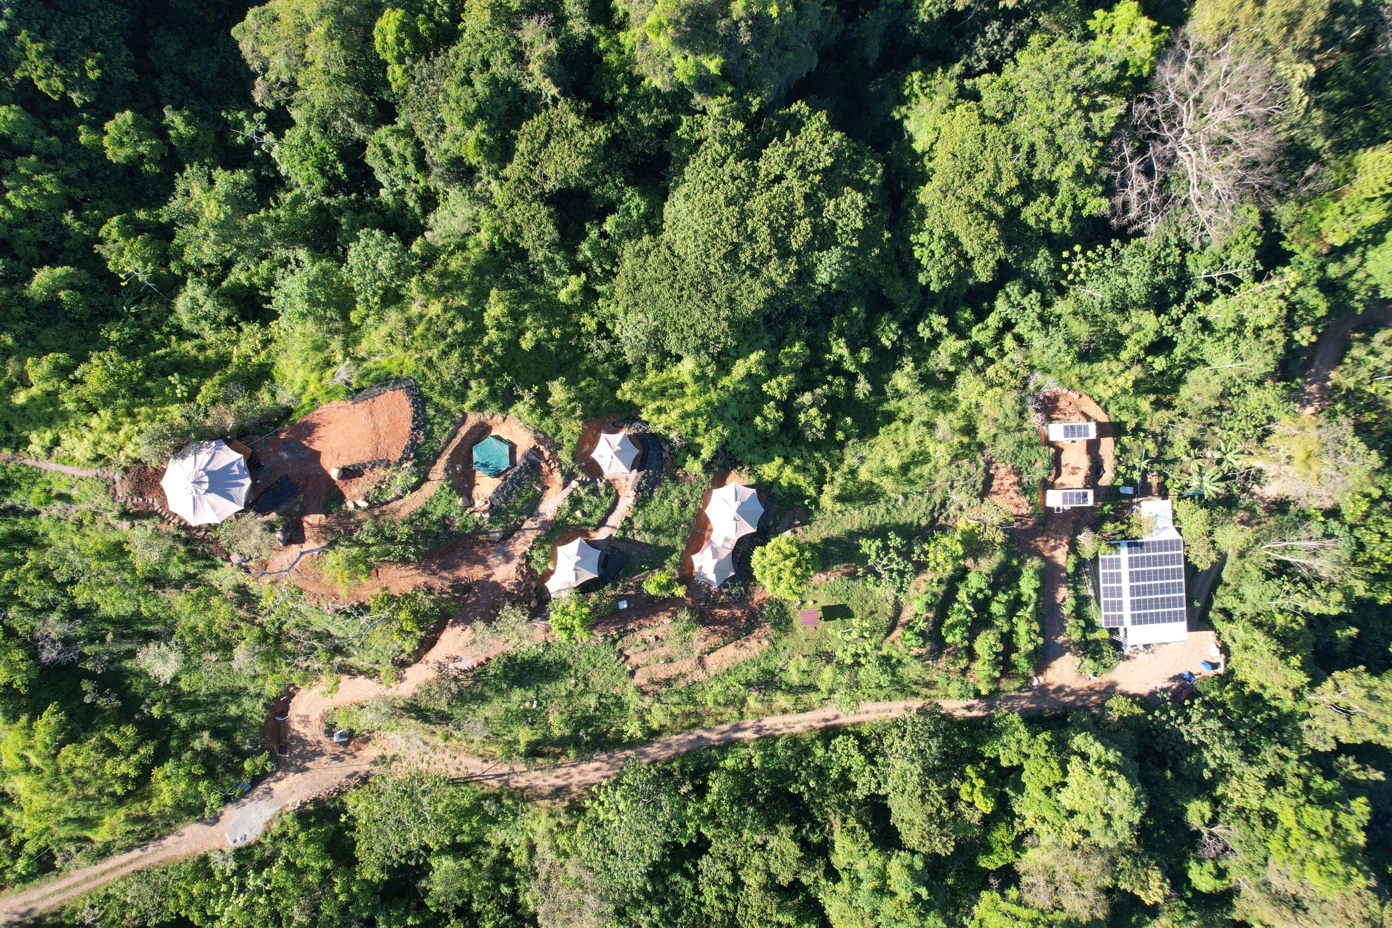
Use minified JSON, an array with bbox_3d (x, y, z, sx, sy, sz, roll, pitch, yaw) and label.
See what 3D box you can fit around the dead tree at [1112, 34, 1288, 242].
[{"bbox_3d":[84.500,-54.600,145.000,25.500,20.000,29.500,0,89,0],"label":"dead tree"}]

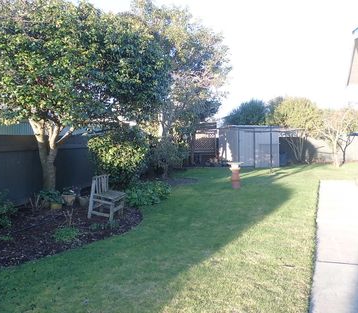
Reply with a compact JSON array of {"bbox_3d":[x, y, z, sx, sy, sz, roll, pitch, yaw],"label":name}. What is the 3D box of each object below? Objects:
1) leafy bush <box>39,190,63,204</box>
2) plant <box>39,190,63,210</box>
[{"bbox_3d":[-2.974,0.896,7.834,0.540,0.340,0.500,-1,3,-21],"label":"leafy bush"},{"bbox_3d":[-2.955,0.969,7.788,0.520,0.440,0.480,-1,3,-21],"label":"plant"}]

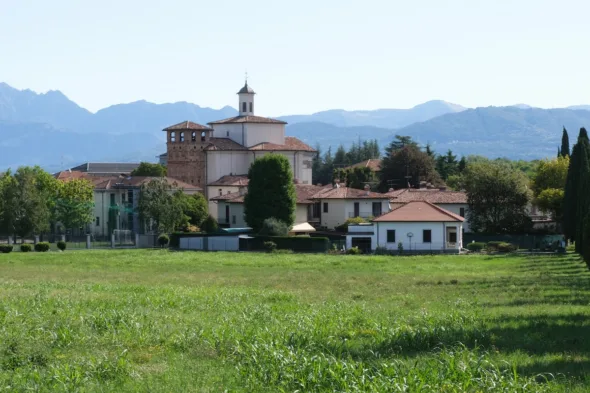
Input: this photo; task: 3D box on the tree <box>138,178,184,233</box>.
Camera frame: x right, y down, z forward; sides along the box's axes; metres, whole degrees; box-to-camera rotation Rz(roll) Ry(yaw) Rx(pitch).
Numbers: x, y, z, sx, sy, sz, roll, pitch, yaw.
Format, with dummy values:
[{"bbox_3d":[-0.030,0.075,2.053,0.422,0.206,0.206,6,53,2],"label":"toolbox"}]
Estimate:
[{"bbox_3d":[-18.031,2.248,208.000,6.200,9.200,6.000,0,0,0],"label":"tree"}]

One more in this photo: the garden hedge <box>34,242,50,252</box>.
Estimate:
[{"bbox_3d":[-31.644,6.377,193.015,1.900,1.150,1.500,0,1,0],"label":"garden hedge"}]

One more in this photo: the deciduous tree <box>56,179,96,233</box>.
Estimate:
[{"bbox_3d":[-30.355,1.871,212.110,5.500,8.700,5.500,0,1,0],"label":"deciduous tree"}]

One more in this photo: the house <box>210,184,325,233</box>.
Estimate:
[{"bbox_3d":[-3.982,2.570,223.000,13.000,8.400,10.000,0,0,-30],"label":"house"}]

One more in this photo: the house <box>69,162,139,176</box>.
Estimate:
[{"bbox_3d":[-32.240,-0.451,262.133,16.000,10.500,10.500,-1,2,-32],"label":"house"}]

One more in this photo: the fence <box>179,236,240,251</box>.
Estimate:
[{"bbox_3d":[-10.882,6.004,196.022,7.900,1.750,0.250,0,2,15],"label":"fence"}]

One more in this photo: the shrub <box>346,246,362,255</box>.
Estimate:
[{"bbox_3d":[7.225,6.598,187.012,1.700,0.980,1.400,0,1,0],"label":"shrub"}]

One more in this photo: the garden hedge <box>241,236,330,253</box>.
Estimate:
[{"bbox_3d":[-1.172,5.942,190.000,10.900,2.000,1.400,0,0,12],"label":"garden hedge"}]

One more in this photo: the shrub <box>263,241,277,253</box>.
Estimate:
[{"bbox_3d":[-3.084,6.227,190.018,1.600,1.450,1.400,0,1,0],"label":"shrub"}]

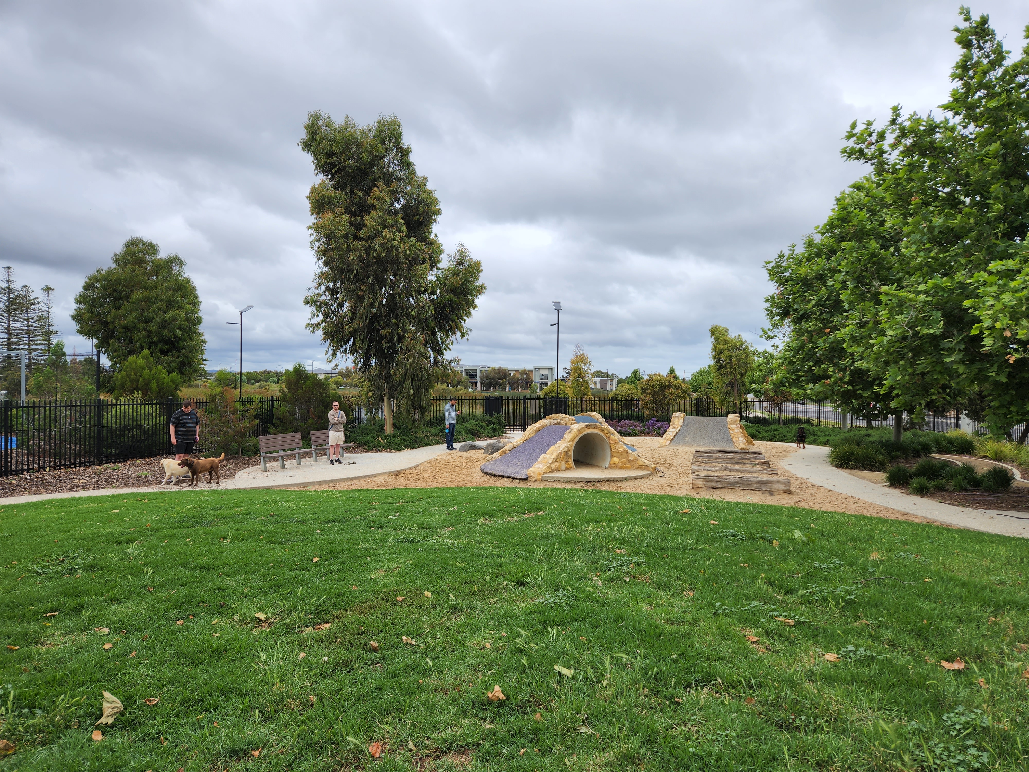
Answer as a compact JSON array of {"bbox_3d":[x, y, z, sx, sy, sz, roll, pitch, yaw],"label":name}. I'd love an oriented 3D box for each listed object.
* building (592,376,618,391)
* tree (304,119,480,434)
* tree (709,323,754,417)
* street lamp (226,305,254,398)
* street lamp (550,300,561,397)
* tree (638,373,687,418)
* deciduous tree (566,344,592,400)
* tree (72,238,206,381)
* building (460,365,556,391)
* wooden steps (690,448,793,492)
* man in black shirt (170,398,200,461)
[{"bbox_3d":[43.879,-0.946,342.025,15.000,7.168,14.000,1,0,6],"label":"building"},{"bbox_3d":[-5.187,-4.685,28.748,7.600,13.612,6.600,1,0,-10],"label":"tree"},{"bbox_3d":[10.879,-0.333,34.319,2.250,5.425,2.200,1,0,18],"label":"tree"},{"bbox_3d":[-16.477,-1.345,41.024,1.600,6.952,0.600,1,0,-18],"label":"street lamp"},{"bbox_3d":[2.307,-1.216,38.024,0.600,6.951,1.500,0,0,-30],"label":"street lamp"},{"bbox_3d":[7.334,0.816,33.711,2.450,3.018,2.300,1,0,12],"label":"tree"},{"bbox_3d":[3.948,-0.047,42.017,1.600,4.993,1.600,1,0,0],"label":"deciduous tree"},{"bbox_3d":[-23.148,-3.530,42.039,7.500,11.162,7.300,0,0,-32],"label":"tree"},{"bbox_3d":[-2.298,-2.107,233.032,33.000,9.014,16.000,1,0,6],"label":"building"},{"bbox_3d":[5.639,2.089,17.673,1.976,0.380,6.600,1,0,15],"label":"wooden steps"},{"bbox_3d":[-7.072,1.177,14.656,0.660,1.786,0.420,0,0,-25],"label":"man in black shirt"}]

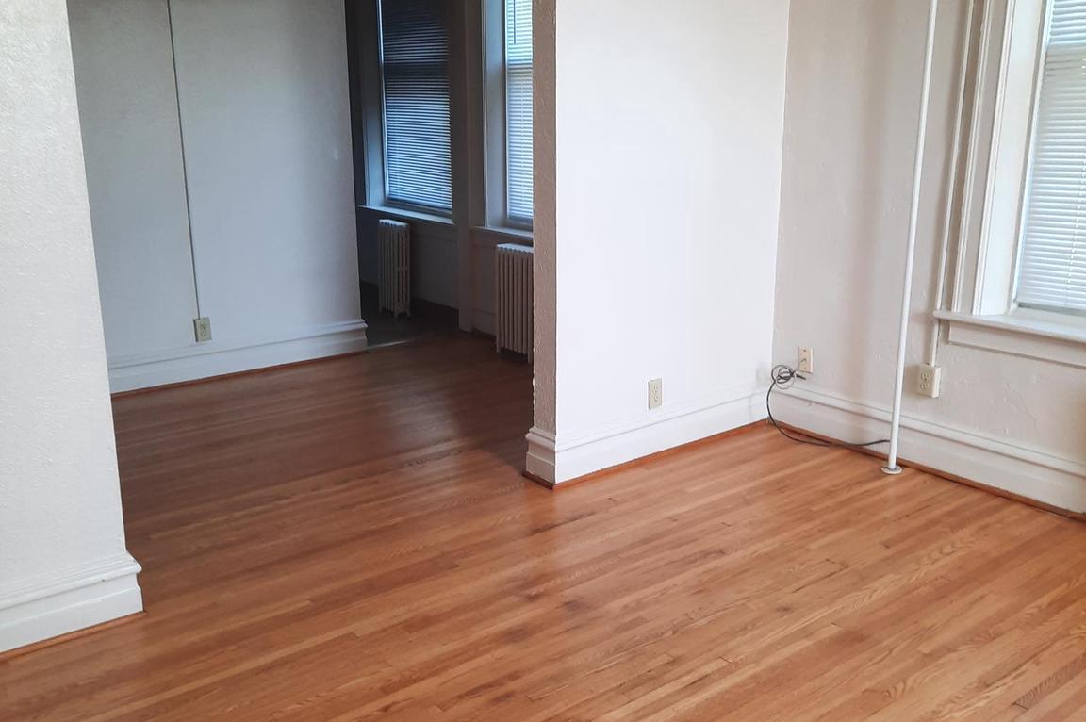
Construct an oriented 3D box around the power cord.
[{"bbox_3d":[1.208,0.216,4.499,0.128,0.294,0.627,-11,19,-36],"label":"power cord"}]

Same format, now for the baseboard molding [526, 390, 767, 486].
[{"bbox_3d":[0.493,0.277,4.467,1.284,0.193,0.196,-11,19,-36],"label":"baseboard molding"}]

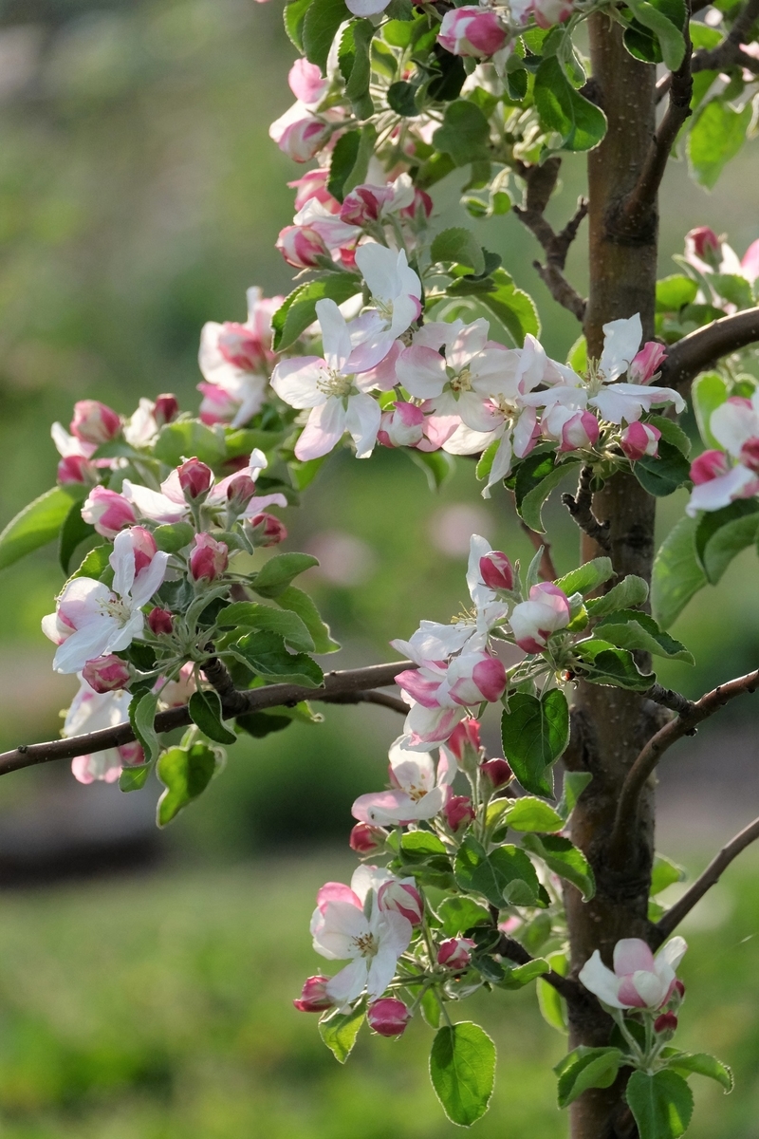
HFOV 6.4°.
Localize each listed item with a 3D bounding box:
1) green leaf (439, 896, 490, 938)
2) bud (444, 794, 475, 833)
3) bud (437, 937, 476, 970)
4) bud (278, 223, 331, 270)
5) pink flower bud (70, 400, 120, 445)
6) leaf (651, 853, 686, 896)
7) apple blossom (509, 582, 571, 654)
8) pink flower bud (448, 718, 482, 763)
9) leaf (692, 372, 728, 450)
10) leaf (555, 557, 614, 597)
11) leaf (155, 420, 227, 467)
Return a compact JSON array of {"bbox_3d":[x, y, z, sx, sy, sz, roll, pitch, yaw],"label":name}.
[{"bbox_3d":[0.027,0.113,2.200,0.018,0.015,0.010,0,7,0],"label":"green leaf"},{"bbox_3d":[0.026,0.078,2.190,0.011,0.013,0.011,-12,14,0],"label":"bud"},{"bbox_3d":[0.024,0.123,2.190,0.011,0.011,0.013,0,-12,41],"label":"bud"},{"bbox_3d":[-0.027,-0.111,2.350,0.018,0.014,0.014,15,0,-12],"label":"bud"},{"bbox_3d":[-0.093,-0.048,2.240,0.016,0.013,0.013,28,0,-12],"label":"pink flower bud"},{"bbox_3d":[0.095,0.101,2.270,0.017,0.015,0.012,1,5,0],"label":"leaf"},{"bbox_3d":[0.051,0.015,2.180,0.020,0.023,0.020,0,7,0],"label":"apple blossom"},{"bbox_3d":[0.026,0.053,2.115,0.011,0.015,0.011,5,0,0],"label":"pink flower bud"},{"bbox_3d":[0.109,-0.051,2.240,0.014,0.027,0.008,1,7,9],"label":"leaf"},{"bbox_3d":[0.063,0.002,2.105,0.023,0.006,0.013,-28,27,-9],"label":"leaf"},{"bbox_3d":[-0.060,-0.040,2.150,0.026,0.016,0.005,3,-37,-6],"label":"leaf"}]

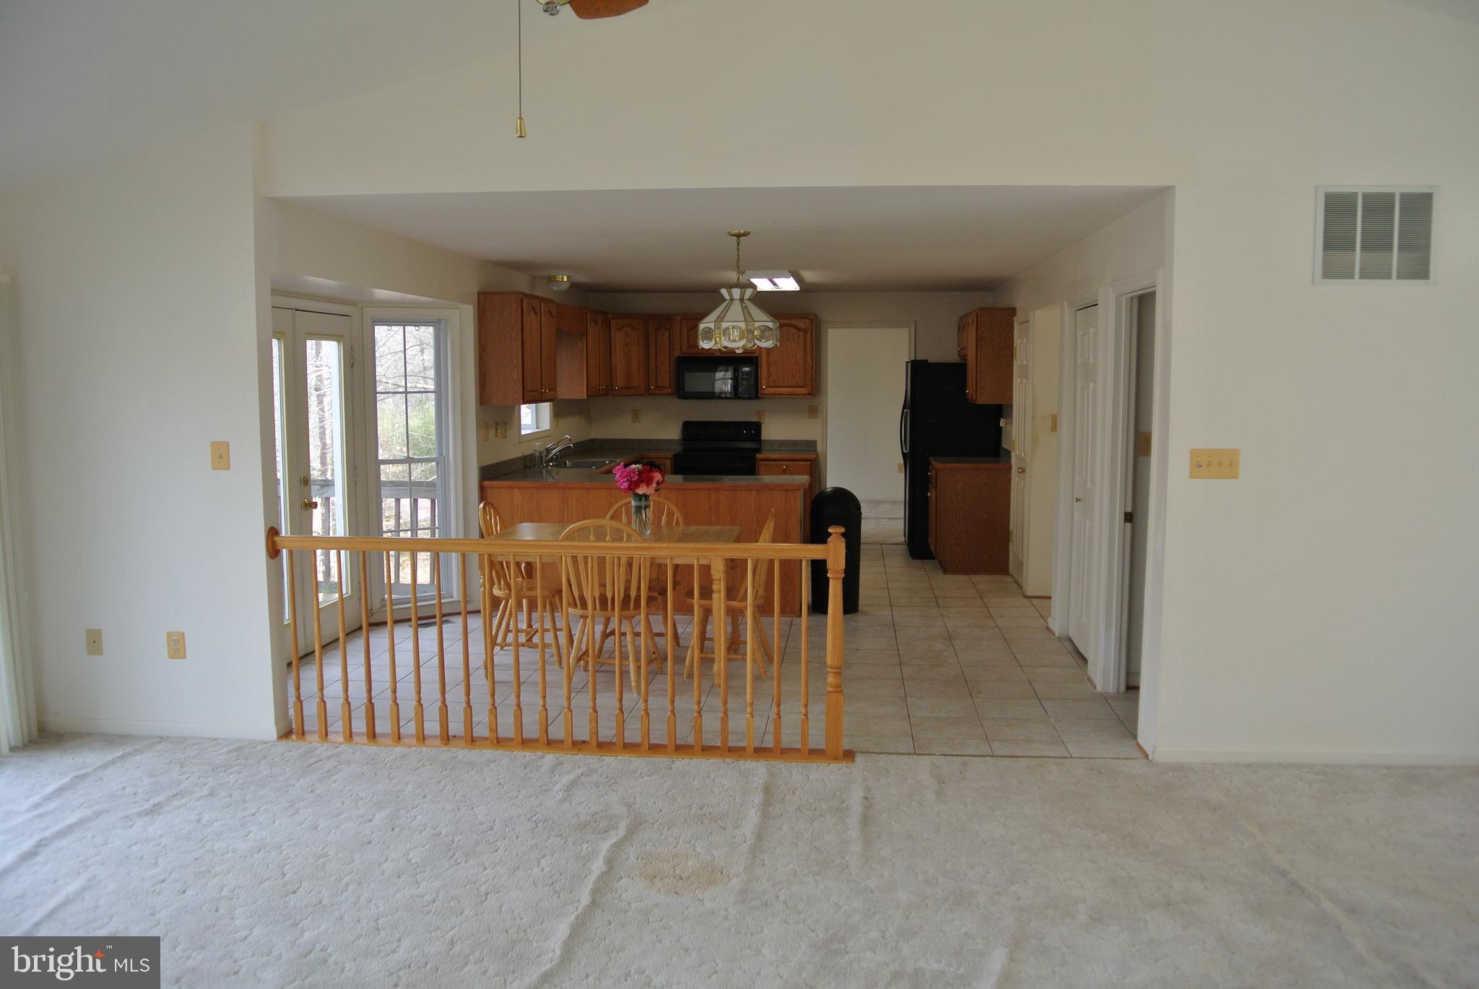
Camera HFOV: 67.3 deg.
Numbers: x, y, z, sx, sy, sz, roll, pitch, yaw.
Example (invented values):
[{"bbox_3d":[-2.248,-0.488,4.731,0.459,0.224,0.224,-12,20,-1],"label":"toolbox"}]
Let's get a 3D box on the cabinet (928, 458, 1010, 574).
[{"bbox_3d":[1.939,0.169,9.432,0.630,0.920,0.680,1,6,6],"label":"cabinet"}]

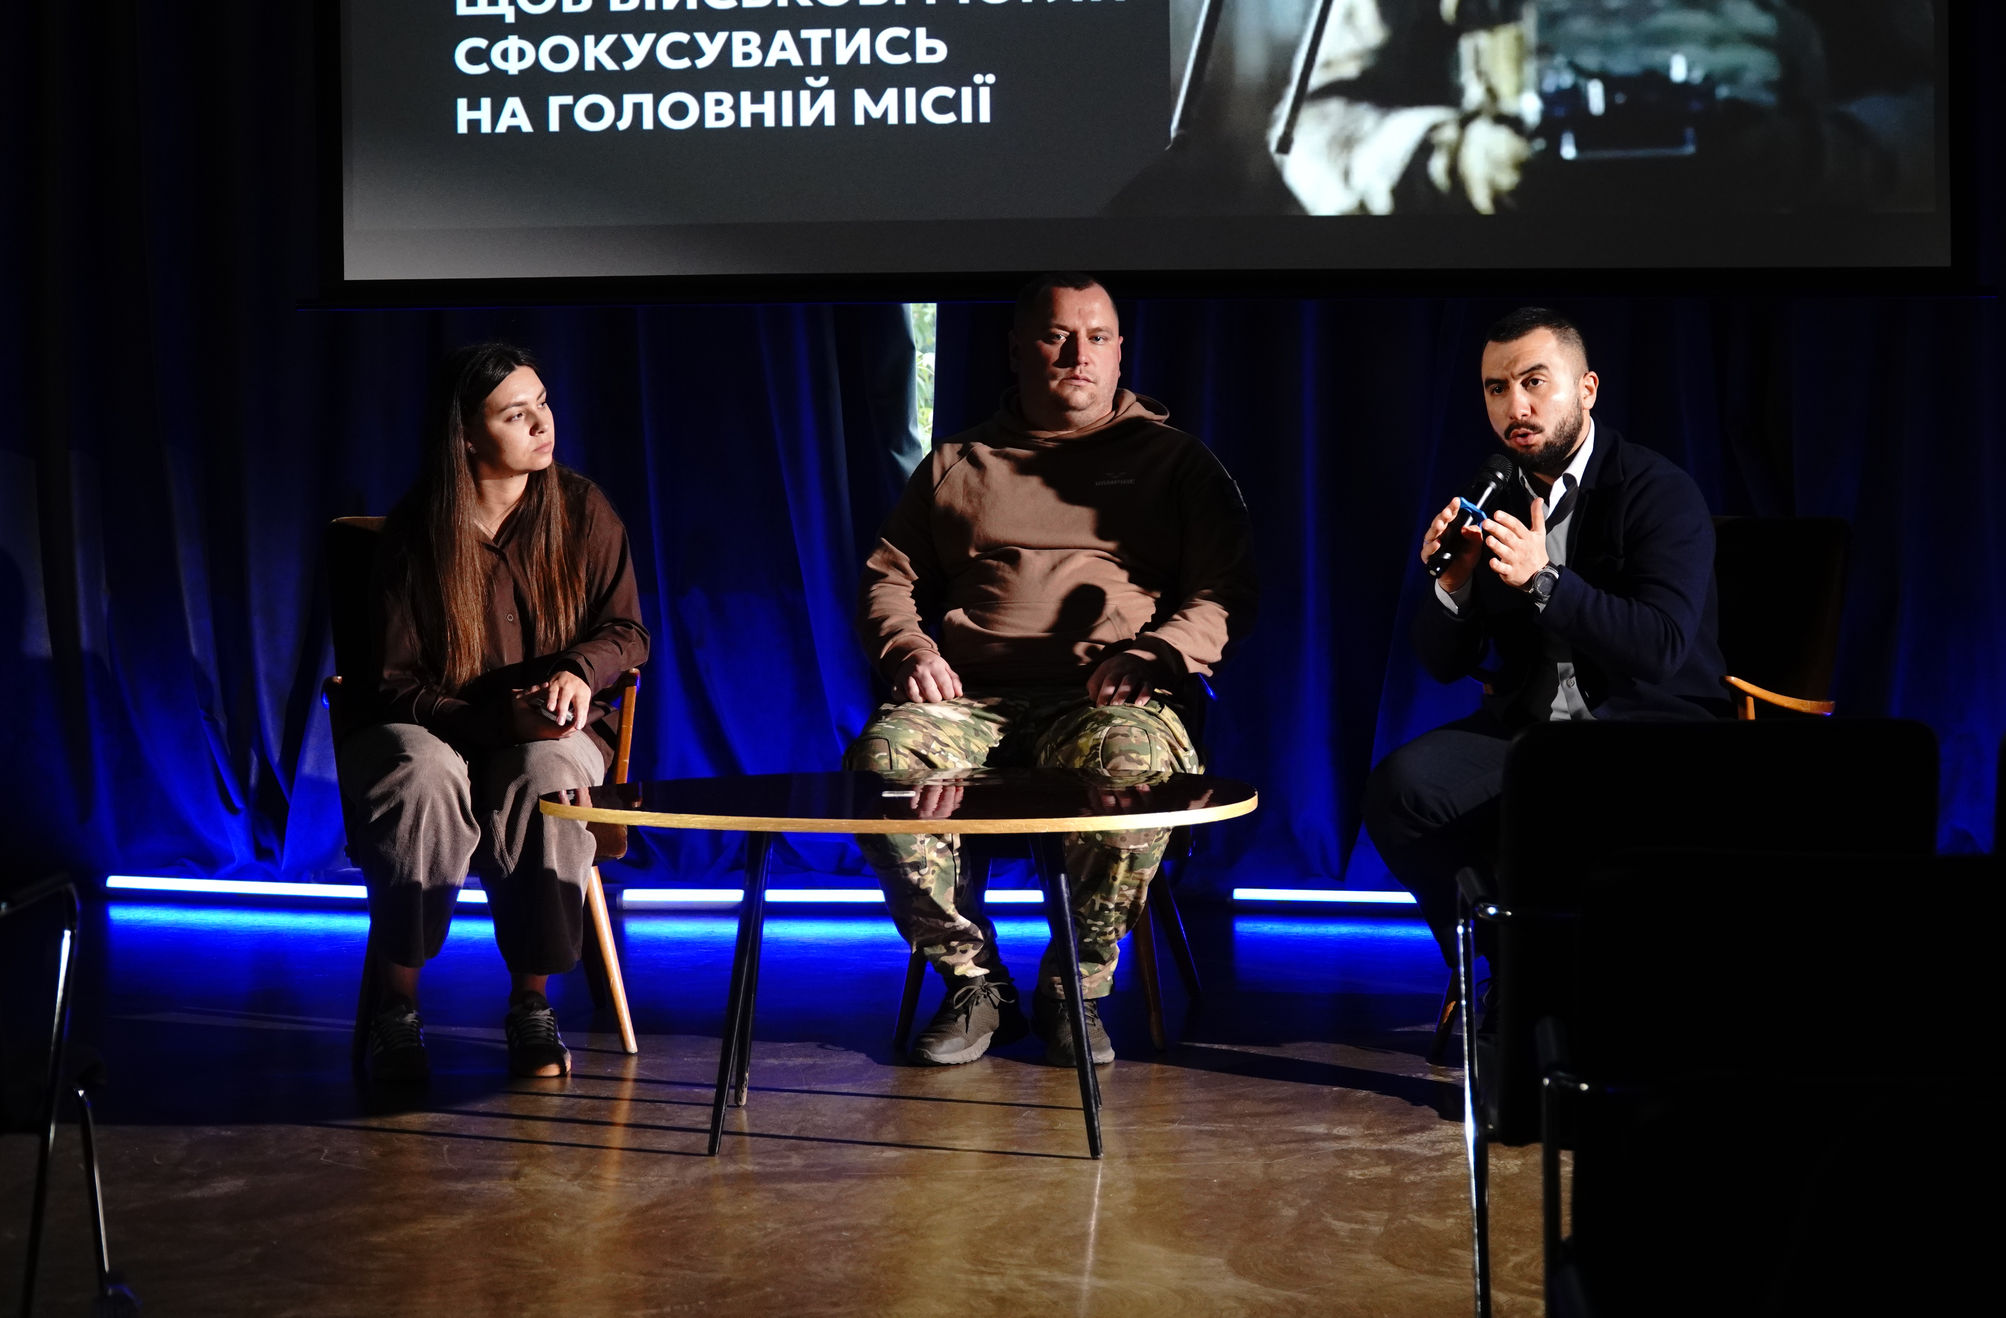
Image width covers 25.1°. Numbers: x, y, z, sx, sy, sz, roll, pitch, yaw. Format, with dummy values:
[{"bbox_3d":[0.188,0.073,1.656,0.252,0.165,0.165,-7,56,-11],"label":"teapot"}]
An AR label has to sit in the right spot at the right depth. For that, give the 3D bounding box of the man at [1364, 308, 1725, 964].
[{"bbox_3d":[0.951,0.040,7.534,0.600,1.245,0.780,2,4,35],"label":"man"}]

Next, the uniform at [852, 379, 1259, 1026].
[{"bbox_3d":[0.101,0.051,7.864,0.700,1.045,0.680,0,3,5],"label":"uniform"}]

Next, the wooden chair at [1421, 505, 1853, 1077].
[{"bbox_3d":[1.082,0.205,7.643,0.540,0.900,0.680,1,4,32],"label":"wooden chair"}]

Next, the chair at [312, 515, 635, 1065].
[{"bbox_3d":[-0.918,0.209,7.982,0.540,0.900,0.680,-1,3,-9],"label":"chair"}]

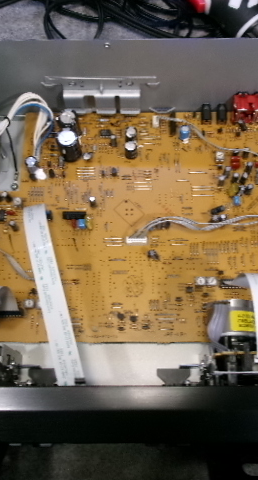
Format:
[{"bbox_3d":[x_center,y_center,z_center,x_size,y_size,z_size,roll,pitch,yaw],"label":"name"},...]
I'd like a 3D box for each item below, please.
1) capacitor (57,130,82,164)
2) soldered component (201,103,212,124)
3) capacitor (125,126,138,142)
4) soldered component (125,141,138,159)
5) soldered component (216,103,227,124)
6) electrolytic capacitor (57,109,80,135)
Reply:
[{"bbox_3d":[-0.050,-0.078,0.431,0.015,0.027,0.015,0,72,1],"label":"capacitor"},{"bbox_3d":[0.066,-0.106,0.439,0.007,0.010,0.013,0,72,0],"label":"soldered component"},{"bbox_3d":[0.002,-0.088,0.441,0.010,0.013,0.010,0,72,1],"label":"capacitor"},{"bbox_3d":[0.002,-0.075,0.437,0.010,0.013,0.010,0,72,1],"label":"soldered component"},{"bbox_3d":[0.081,-0.108,0.447,0.009,0.012,0.013,0,72,1],"label":"soldered component"},{"bbox_3d":[-0.050,-0.098,0.438,0.014,0.025,0.014,0,72,1],"label":"electrolytic capacitor"}]

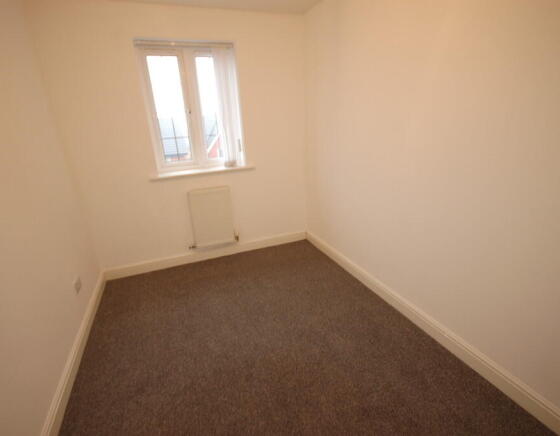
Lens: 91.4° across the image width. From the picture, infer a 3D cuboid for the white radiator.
[{"bbox_3d":[-0.718,-0.014,2.885,0.410,0.595,0.100,-10,21,-18],"label":"white radiator"}]

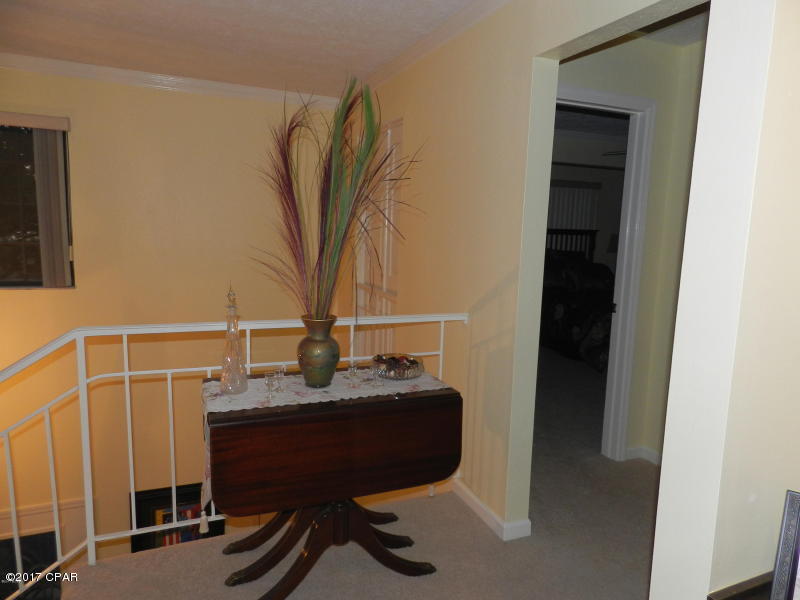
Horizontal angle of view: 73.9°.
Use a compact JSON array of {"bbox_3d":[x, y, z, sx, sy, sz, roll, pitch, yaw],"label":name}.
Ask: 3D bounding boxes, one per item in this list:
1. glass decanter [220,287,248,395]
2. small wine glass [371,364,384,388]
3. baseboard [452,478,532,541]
[{"bbox_3d":[-0.621,0.147,1.990,0.101,0.398,0.101,-1,8,-24],"label":"glass decanter"},{"bbox_3d":[-0.090,0.306,2.128,0.053,0.081,0.053,2,7,0],"label":"small wine glass"},{"bbox_3d":[0.438,1.003,2.615,0.144,0.083,0.490,-1,8,-24],"label":"baseboard"}]

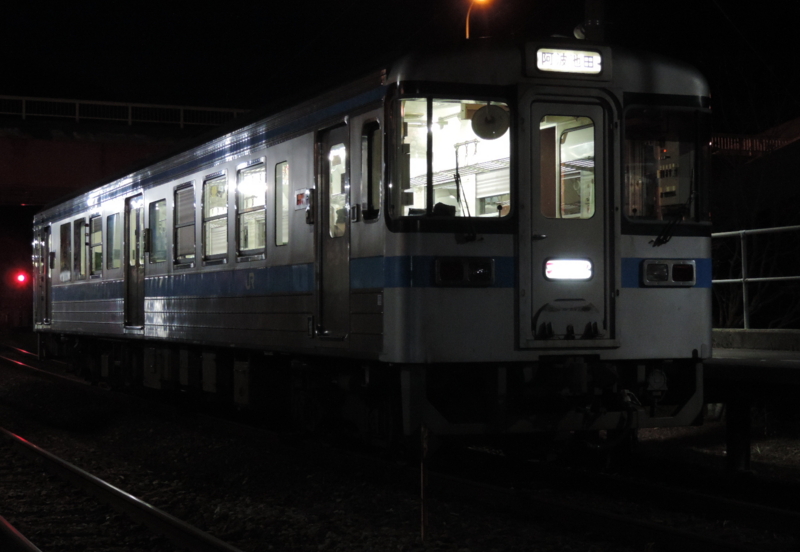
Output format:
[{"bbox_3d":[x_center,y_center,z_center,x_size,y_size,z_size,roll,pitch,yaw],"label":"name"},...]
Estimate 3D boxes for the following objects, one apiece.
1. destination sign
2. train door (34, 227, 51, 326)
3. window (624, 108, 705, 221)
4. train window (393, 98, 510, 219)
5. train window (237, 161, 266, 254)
[{"bbox_3d":[1.319,-1.676,12.671,0.570,0.180,0.080,0,-1,-20],"label":"destination sign"},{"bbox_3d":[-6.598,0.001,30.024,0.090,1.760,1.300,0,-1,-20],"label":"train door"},{"bbox_3d":[2.134,-0.885,12.986,0.800,0.890,0.120,0,-1,-20],"label":"window"},{"bbox_3d":[0.398,-0.896,12.347,0.940,0.920,0.120,0,-1,-20],"label":"train window"},{"bbox_3d":[-1.480,-0.650,16.059,0.070,0.860,1.100,0,-1,-20],"label":"train window"}]

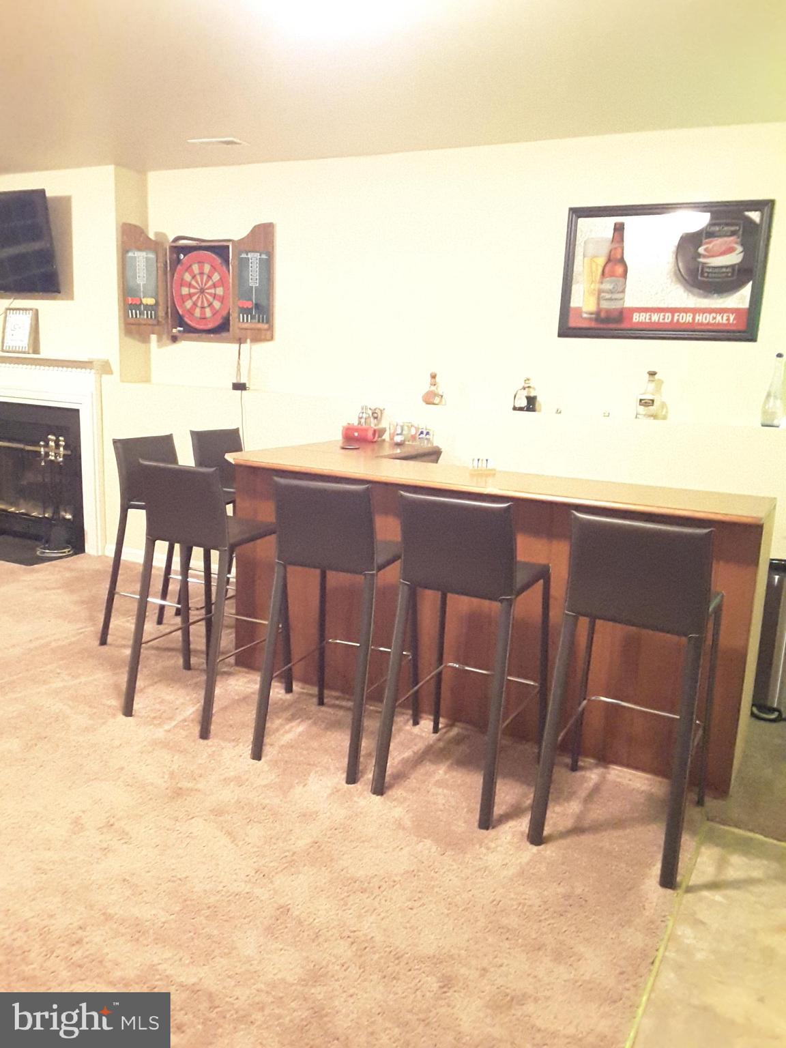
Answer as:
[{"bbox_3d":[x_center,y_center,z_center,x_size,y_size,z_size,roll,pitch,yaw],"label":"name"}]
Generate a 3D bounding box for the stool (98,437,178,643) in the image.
[{"bbox_3d":[-1.037,0.097,4.417,0.575,1.000,0.440,8,13,29],"label":"stool"}]

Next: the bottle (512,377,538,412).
[{"bbox_3d":[0.664,-0.649,4.710,0.115,0.165,0.085,8,13,30],"label":"bottle"}]

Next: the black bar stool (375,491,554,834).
[{"bbox_3d":[0.253,0.377,3.165,0.428,1.018,0.592,7,12,26],"label":"black bar stool"}]

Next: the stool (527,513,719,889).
[{"bbox_3d":[0.736,0.458,2.858,0.440,1.000,0.575,7,12,24],"label":"stool"}]

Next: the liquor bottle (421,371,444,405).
[{"bbox_3d":[0.207,-0.713,4.877,0.095,0.168,0.080,8,13,29],"label":"liquor bottle"}]

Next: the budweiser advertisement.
[{"bbox_3d":[1.254,-1.181,4.415,0.944,0.614,0.030,8,13,29],"label":"budweiser advertisement"}]

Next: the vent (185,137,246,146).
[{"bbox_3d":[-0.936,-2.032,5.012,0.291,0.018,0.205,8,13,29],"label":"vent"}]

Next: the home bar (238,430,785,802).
[{"bbox_3d":[0.477,0.229,4.122,2.235,0.955,1.177,8,13,29],"label":"home bar"}]

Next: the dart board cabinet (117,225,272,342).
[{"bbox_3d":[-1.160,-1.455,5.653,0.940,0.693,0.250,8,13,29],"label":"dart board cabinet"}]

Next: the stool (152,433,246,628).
[{"bbox_3d":[-0.799,0.008,4.921,0.575,1.000,0.440,8,13,31],"label":"stool"}]

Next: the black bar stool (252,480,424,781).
[{"bbox_3d":[-0.192,0.321,3.407,0.440,1.000,0.575,6,12,22],"label":"black bar stool"}]

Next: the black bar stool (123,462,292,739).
[{"bbox_3d":[-0.732,0.243,3.718,0.440,1.000,0.575,7,12,26],"label":"black bar stool"}]

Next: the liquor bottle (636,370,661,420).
[{"bbox_3d":[1.176,-0.599,4.328,0.092,0.220,0.085,8,13,29],"label":"liquor bottle"}]

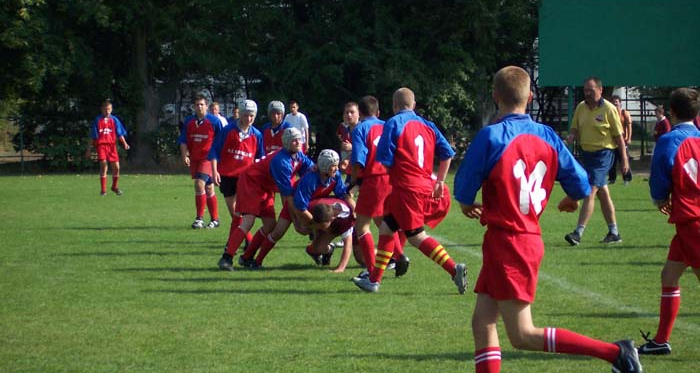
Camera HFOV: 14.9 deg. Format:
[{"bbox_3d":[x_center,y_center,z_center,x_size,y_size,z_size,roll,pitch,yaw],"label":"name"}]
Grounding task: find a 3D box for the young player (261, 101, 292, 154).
[{"bbox_3d":[-0.812,-0.191,29.507,0.470,1.540,0.380,0,2,-2],"label":"young player"}]

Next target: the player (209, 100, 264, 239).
[{"bbox_3d":[-1.148,-0.119,27.008,0.560,1.540,0.500,0,2,-4],"label":"player"}]

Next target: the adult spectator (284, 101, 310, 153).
[{"bbox_3d":[-0.933,-0.721,46.999,0.470,1.590,0.320,1,2,28],"label":"adult spectator"}]

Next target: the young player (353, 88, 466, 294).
[{"bbox_3d":[0.474,0.027,20.910,0.600,1.600,0.700,-1,2,-38],"label":"young player"}]

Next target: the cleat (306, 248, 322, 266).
[{"bbox_3d":[-0.323,0.659,24.600,0.100,0.110,0.260,-2,32,-44],"label":"cleat"}]

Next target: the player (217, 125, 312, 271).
[{"bbox_3d":[-0.760,0.098,24.013,0.850,1.280,0.580,1,2,25],"label":"player"}]

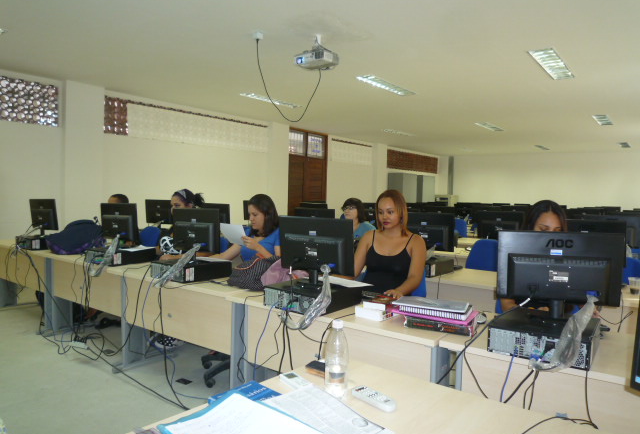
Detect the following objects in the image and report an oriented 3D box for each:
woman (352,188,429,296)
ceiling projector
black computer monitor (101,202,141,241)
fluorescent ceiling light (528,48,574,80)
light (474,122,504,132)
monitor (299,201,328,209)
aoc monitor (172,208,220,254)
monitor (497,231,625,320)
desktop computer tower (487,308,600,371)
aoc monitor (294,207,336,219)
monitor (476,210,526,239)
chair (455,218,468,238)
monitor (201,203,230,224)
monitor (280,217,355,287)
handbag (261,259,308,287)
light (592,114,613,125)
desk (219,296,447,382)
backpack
[{"bbox_3d":[0.389,0.519,2.675,0.500,1.300,0.680,2,3,19],"label":"woman"},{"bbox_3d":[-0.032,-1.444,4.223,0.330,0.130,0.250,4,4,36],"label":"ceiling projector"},{"bbox_3d":[-1.867,0.091,4.323,0.520,0.400,0.190,3,3,28],"label":"black computer monitor"},{"bbox_3d":[2.465,-1.604,4.875,0.220,0.070,1.240,3,4,37],"label":"fluorescent ceiling light"},{"bbox_3d":[3.407,-1.797,9.250,0.220,0.070,1.240,3,4,37],"label":"light"},{"bbox_3d":[-0.066,0.007,5.744,0.441,0.347,0.180,3,4,36],"label":"monitor"},{"bbox_3d":[-0.814,0.124,3.021,0.445,0.345,0.180,3,3,32],"label":"aoc monitor"},{"bbox_3d":[0.940,0.232,1.813,0.441,0.347,0.180,2,3,17],"label":"monitor"},{"bbox_3d":[1.020,0.531,2.083,0.390,0.112,0.450,4,4,36],"label":"desktop computer tower"},{"bbox_3d":[-0.047,0.096,3.952,0.445,0.345,0.180,3,3,36],"label":"aoc monitor"},{"bbox_3d":[2.080,0.134,5.338,0.520,0.400,0.190,3,4,33],"label":"monitor"},{"bbox_3d":[1.875,0.536,6.710,0.560,0.940,0.580,3,4,36],"label":"chair"},{"bbox_3d":[-1.293,0.032,5.713,0.520,0.400,0.190,3,4,33],"label":"monitor"},{"bbox_3d":[-0.026,0.180,2.446,0.441,0.347,0.180,3,3,29],"label":"monitor"},{"bbox_3d":[-0.208,0.327,2.726,0.300,0.190,0.170,1,3,-14],"label":"handbag"},{"bbox_3d":[4.981,-1.706,8.133,0.220,0.070,1.240,3,4,37],"label":"light"},{"bbox_3d":[0.176,0.888,2.776,1.400,0.735,0.710,4,4,36],"label":"desk"},{"bbox_3d":[-2.193,0.171,4.171,0.460,0.310,0.320,-1,3,-28],"label":"backpack"}]

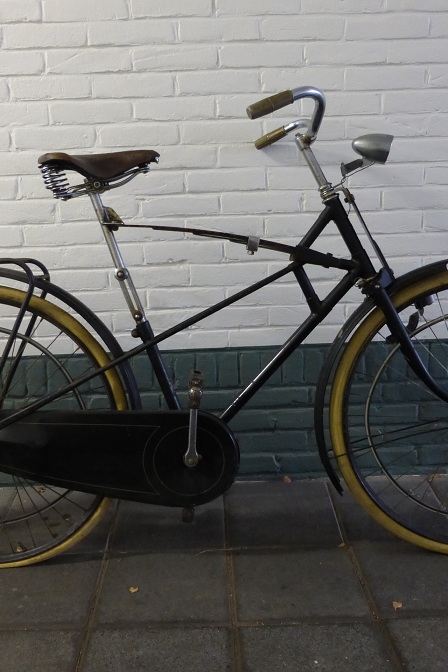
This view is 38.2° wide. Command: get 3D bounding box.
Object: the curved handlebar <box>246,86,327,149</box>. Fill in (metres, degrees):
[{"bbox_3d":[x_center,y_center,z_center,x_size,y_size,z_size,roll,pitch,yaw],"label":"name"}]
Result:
[{"bbox_3d":[0.143,-0.479,1.482,0.167,0.098,0.505,-1,8,5],"label":"curved handlebar"}]

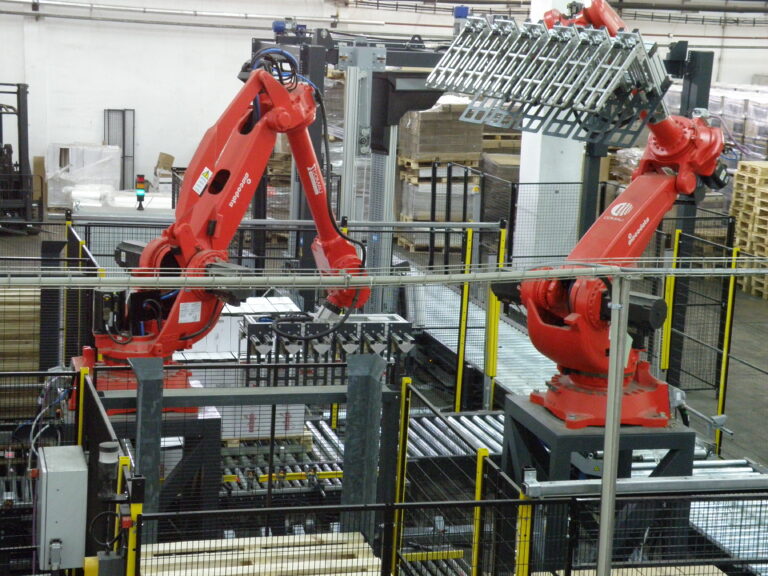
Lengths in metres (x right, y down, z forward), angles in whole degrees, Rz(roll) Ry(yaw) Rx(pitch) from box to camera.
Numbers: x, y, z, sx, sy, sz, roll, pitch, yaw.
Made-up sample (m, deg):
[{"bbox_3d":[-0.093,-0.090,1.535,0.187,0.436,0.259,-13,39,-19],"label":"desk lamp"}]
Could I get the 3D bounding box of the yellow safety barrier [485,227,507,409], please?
[{"bbox_3d":[1.139,0.361,14.350,0.080,1.980,0.080,0,10,-17],"label":"yellow safety barrier"}]

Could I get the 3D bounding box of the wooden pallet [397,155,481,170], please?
[{"bbox_3d":[1.026,-2.312,26.386,1.200,0.150,0.800,-1,10,-23],"label":"wooden pallet"}]

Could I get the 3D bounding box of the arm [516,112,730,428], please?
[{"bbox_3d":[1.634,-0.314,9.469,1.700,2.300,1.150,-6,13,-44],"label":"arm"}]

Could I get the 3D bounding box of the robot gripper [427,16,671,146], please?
[{"bbox_3d":[0.973,-1.225,8.520,1.307,0.543,0.462,16,-20,42],"label":"robot gripper"}]

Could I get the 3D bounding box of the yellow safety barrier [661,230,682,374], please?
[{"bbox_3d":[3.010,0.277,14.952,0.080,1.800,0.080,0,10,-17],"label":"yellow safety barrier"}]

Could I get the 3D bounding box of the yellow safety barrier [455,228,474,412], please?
[{"bbox_3d":[0.787,0.401,13.983,0.060,1.980,0.060,0,10,-17],"label":"yellow safety barrier"}]

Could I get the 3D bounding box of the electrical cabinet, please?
[{"bbox_3d":[-1.490,1.001,6.530,0.205,0.450,0.370,0,10,-17],"label":"electrical cabinet"}]

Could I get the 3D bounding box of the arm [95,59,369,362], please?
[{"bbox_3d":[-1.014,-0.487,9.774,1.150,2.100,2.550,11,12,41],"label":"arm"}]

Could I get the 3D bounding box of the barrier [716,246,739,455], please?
[{"bbox_3d":[3.289,0.601,13.629,0.060,1.980,0.060,0,10,-17],"label":"barrier"}]

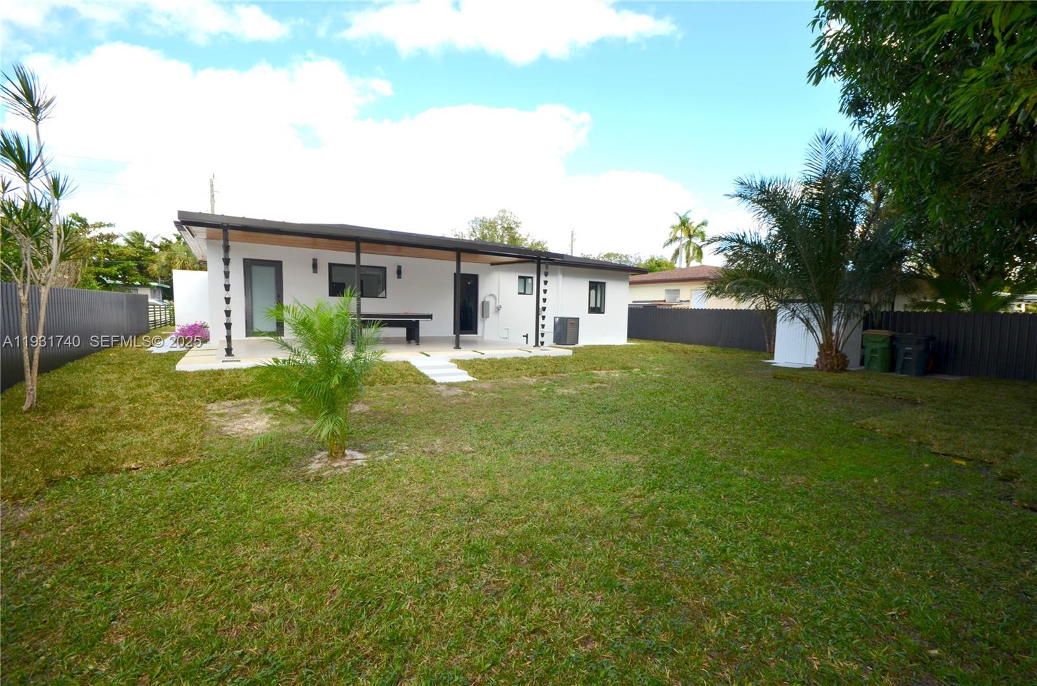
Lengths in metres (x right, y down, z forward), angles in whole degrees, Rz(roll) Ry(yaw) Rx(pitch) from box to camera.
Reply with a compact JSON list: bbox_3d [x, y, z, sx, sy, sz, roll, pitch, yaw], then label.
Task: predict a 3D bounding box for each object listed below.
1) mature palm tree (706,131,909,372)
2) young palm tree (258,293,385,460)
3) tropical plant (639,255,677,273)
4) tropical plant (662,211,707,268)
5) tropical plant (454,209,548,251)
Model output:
[{"bbox_3d":[7.169,-2.195,11.861,4.500,5.760,4.500,4,5,31],"label":"mature palm tree"},{"bbox_3d":[-1.796,0.289,4.456,1.220,1.470,1.220,0,5,-22],"label":"young palm tree"},{"bbox_3d":[10.584,-3.815,36.842,3.700,5.400,3.700,3,4,16],"label":"tropical plant"},{"bbox_3d":[14.425,-6.263,41.665,3.800,9.740,3.800,3,5,19],"label":"tropical plant"},{"bbox_3d":[-1.220,-5.644,36.684,6.800,8.510,6.800,1,4,-2],"label":"tropical plant"}]

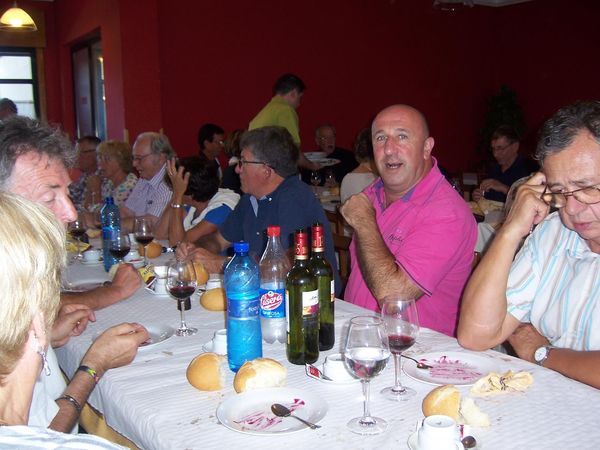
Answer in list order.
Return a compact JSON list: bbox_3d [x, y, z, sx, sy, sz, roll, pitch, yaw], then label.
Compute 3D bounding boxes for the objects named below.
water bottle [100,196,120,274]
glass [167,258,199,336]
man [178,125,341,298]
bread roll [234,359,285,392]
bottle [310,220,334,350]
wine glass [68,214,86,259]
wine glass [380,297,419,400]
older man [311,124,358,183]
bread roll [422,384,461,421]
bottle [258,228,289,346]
[{"bbox_3d":[-0.758,0.037,2.503,0.084,0.300,0.084,-1,8,0],"label":"water bottle"},{"bbox_3d":[-0.318,0.199,1.702,0.085,0.198,0.085,-1,8,0],"label":"glass"},{"bbox_3d":[-0.138,0.307,2.300,0.680,1.300,0.520,-3,8,-14],"label":"man"},{"bbox_3d":[-0.079,0.300,1.247,0.103,0.060,0.080,-1,8,0],"label":"bread roll"},{"bbox_3d":[0.049,0.155,1.574,0.075,0.314,0.075,-1,8,0],"label":"bottle"},{"bbox_3d":[-0.984,0.053,2.773,0.083,0.196,0.083,-1,8,0],"label":"wine glass"},{"bbox_3d":[0.194,0.239,1.208,0.075,0.187,0.075,-1,8,0],"label":"wine glass"},{"bbox_3d":[0.251,-0.179,5.500,0.520,1.360,0.650,1,8,9],"label":"older man"},{"bbox_3d":[0.252,0.318,1.110,0.072,0.058,0.075,-1,8,0],"label":"bread roll"},{"bbox_3d":[-0.065,0.146,1.536,0.078,0.280,0.078,-1,8,0],"label":"bottle"}]

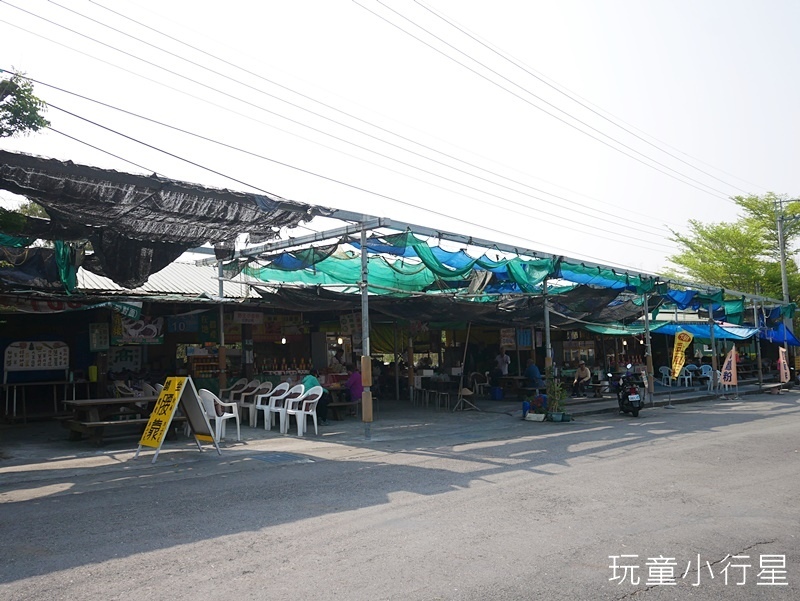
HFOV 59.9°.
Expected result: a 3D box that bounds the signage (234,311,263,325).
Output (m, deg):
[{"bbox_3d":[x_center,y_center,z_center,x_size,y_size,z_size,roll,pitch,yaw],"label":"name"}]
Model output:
[{"bbox_3d":[-3.533,0.411,16.200,0.050,0.290,0.820,-6,-7,42],"label":"signage"}]

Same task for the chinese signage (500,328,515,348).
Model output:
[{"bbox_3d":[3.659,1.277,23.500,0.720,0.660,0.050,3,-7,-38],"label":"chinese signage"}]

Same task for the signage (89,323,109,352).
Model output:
[{"bbox_3d":[-6.015,0.741,13.900,0.050,0.580,0.450,-6,-7,44],"label":"signage"}]

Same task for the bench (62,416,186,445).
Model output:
[{"bbox_3d":[-4.330,2.125,11.182,1.650,0.380,0.400,4,-7,-44],"label":"bench"}]

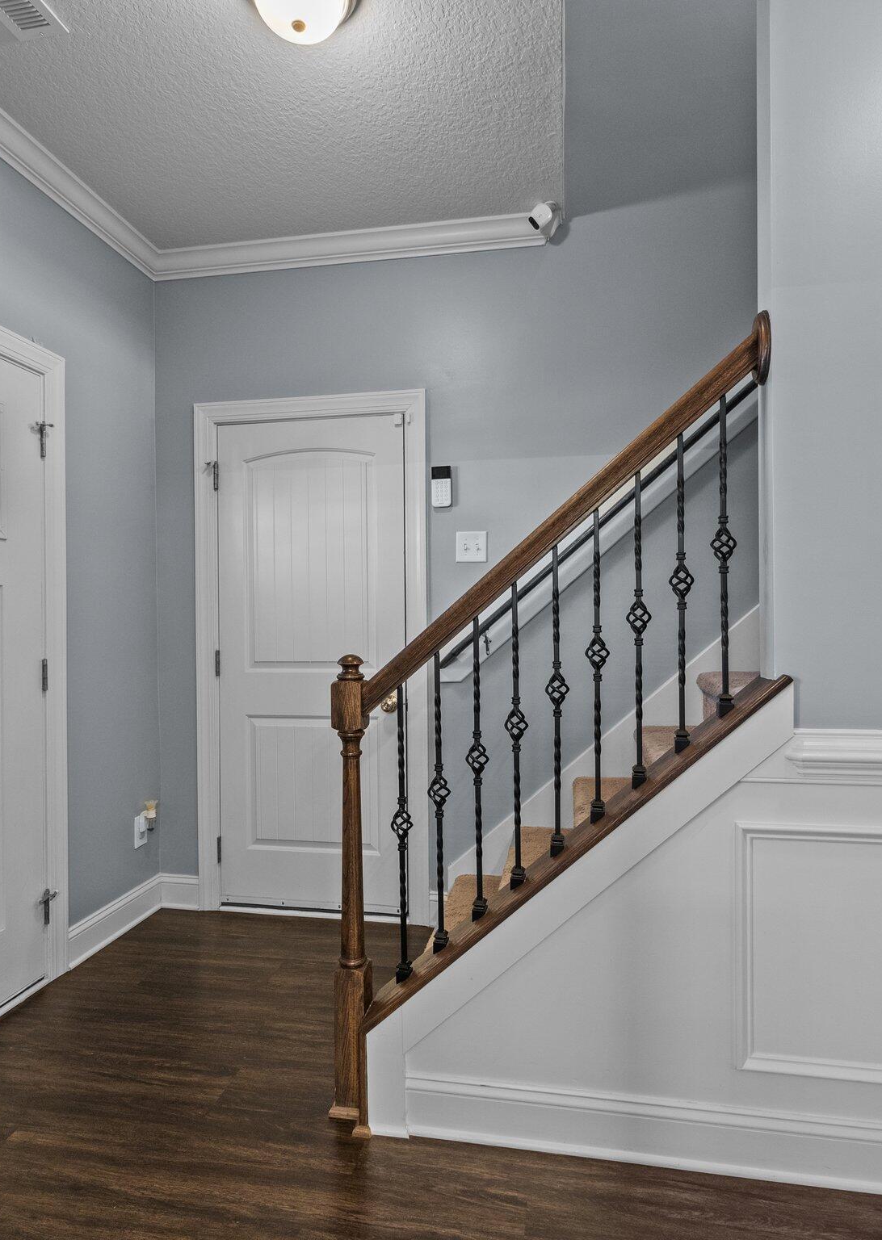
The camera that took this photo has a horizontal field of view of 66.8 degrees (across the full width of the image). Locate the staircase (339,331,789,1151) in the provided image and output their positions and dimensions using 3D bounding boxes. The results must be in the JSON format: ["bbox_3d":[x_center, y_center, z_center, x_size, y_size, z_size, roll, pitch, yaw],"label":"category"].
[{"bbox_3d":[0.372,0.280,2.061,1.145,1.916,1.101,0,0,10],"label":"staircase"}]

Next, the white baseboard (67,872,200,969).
[{"bbox_3d":[-1.188,1.172,2.640,0.226,0.147,0.522,0,0,10],"label":"white baseboard"}]

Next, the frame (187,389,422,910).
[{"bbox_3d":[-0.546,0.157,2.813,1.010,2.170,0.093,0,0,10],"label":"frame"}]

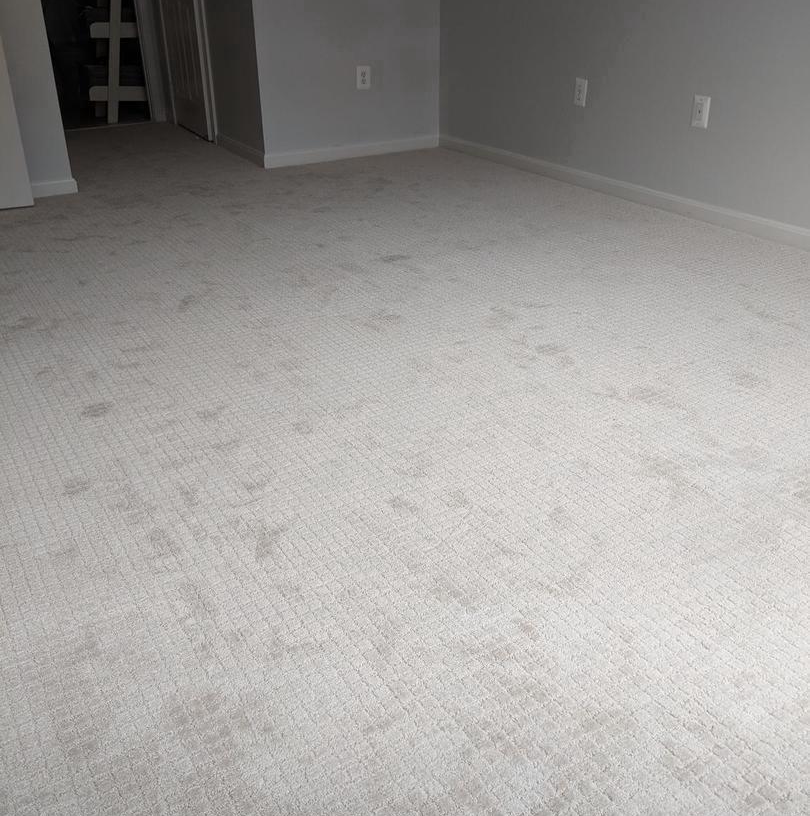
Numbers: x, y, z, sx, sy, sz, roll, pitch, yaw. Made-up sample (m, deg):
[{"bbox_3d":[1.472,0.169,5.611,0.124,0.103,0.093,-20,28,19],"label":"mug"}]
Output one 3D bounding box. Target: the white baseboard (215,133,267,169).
[{"bbox_3d":[-1.020,-1.602,5.229,0.015,0.076,0.836,-16,31,-27],"label":"white baseboard"}]

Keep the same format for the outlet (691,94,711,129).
[{"bbox_3d":[1.305,-1.301,3.708,0.010,0.122,0.080,-16,31,-27],"label":"outlet"}]

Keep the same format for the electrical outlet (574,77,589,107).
[{"bbox_3d":[0.896,-1.606,4.290,0.010,0.122,0.080,-16,31,-27],"label":"electrical outlet"}]

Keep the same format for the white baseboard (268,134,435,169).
[{"bbox_3d":[-0.301,-1.583,5.190,1.213,0.072,0.015,-16,31,-27],"label":"white baseboard"}]

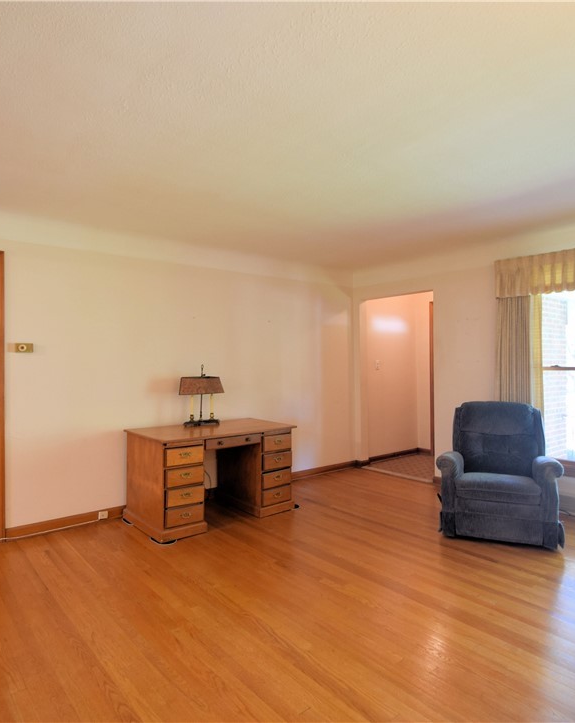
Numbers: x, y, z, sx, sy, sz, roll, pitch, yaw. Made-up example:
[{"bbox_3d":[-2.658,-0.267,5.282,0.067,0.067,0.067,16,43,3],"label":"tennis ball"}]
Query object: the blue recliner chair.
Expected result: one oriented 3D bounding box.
[{"bbox_3d":[1.688,0.830,3.689,0.840,0.956,0.930,-1,0,22],"label":"blue recliner chair"}]

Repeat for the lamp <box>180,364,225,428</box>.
[{"bbox_3d":[-0.808,0.314,4.252,0.420,0.566,0.180,0,0,-37],"label":"lamp"}]

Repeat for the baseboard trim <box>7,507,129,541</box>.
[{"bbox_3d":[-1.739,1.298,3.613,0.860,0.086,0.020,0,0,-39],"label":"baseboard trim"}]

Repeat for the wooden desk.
[{"bbox_3d":[-0.668,0.963,3.976,1.240,0.738,0.780,0,0,-37],"label":"wooden desk"}]

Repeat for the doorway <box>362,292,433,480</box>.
[{"bbox_3d":[1.291,0.286,5.277,0.160,2.063,1.040,0,0,-39],"label":"doorway"}]

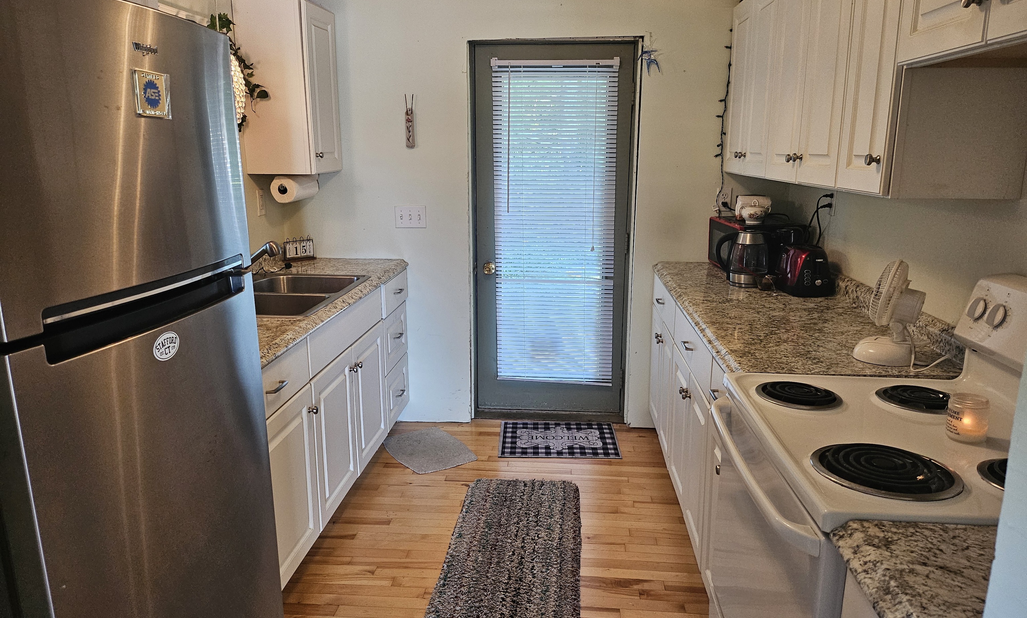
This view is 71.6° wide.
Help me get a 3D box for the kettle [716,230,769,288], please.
[{"bbox_3d":[0.990,-0.221,3.058,0.230,0.236,0.165,3,13,14],"label":"kettle"}]

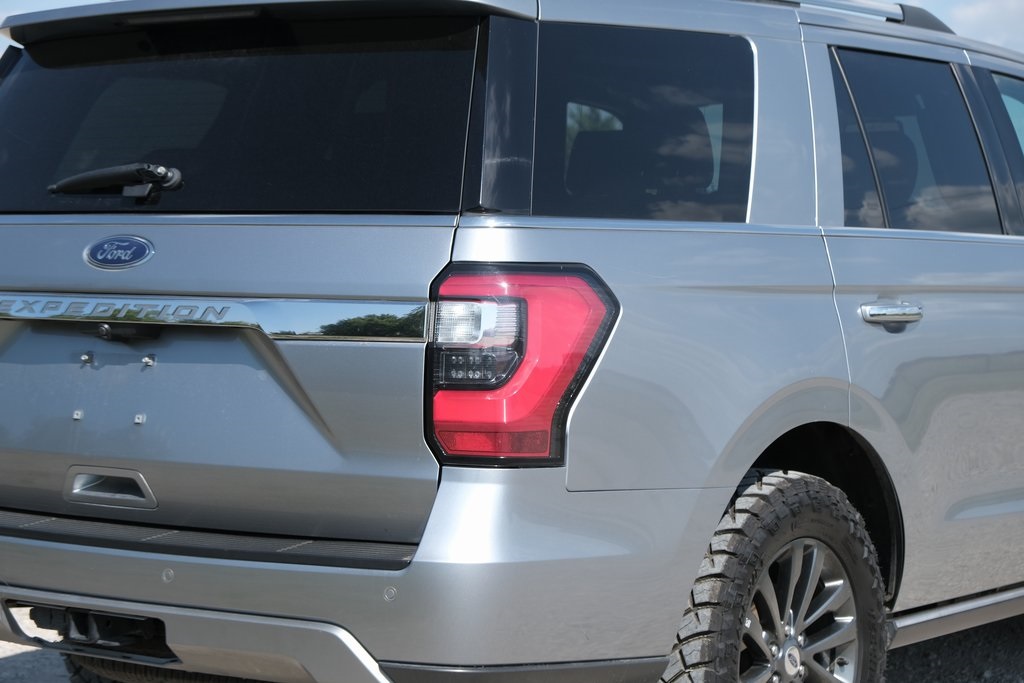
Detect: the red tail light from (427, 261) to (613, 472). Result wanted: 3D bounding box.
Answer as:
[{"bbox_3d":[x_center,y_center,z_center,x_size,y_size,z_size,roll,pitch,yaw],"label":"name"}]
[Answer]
[{"bbox_3d":[0.023,0.042,4.482,0.192,0.384,0.385,2,3,36],"label":"red tail light"}]

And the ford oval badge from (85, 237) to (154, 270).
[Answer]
[{"bbox_3d":[-0.806,-0.181,4.840,0.203,0.081,0.015,2,-15,36],"label":"ford oval badge"}]

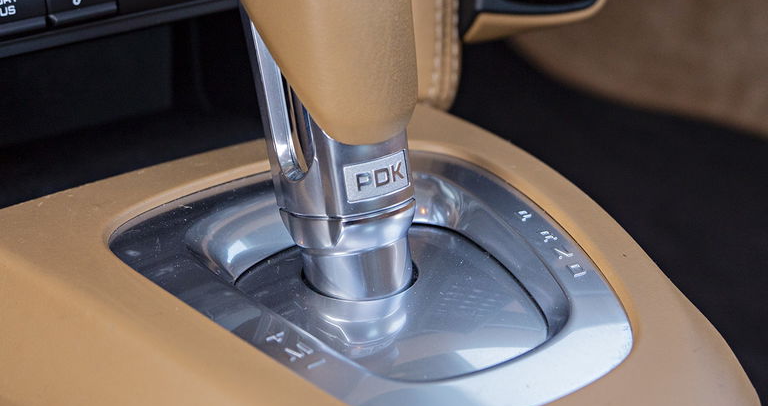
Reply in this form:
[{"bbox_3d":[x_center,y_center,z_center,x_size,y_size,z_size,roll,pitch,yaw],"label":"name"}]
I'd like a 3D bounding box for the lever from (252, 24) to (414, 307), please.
[{"bbox_3d":[-0.014,-0.017,0.507,0.032,0.076,0.036,-16,13,-25],"label":"lever"}]

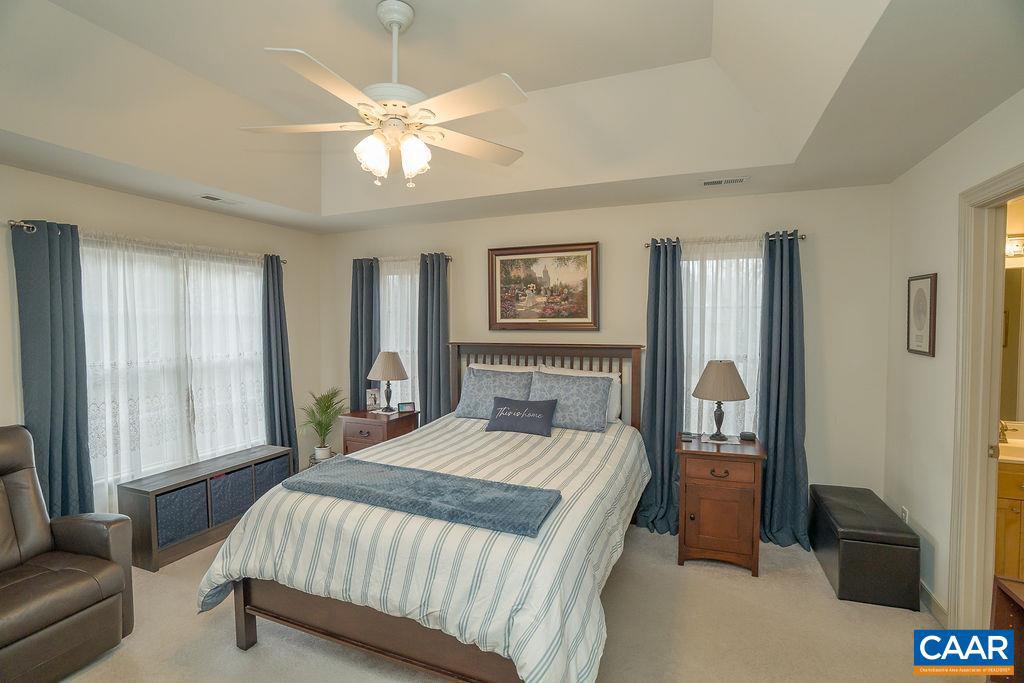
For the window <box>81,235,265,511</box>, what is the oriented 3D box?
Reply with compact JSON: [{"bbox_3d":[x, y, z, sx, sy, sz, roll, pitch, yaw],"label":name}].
[{"bbox_3d":[-2.460,0.310,3.523,0.099,2.043,1.403,1,3,22],"label":"window"}]

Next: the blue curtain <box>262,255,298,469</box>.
[{"bbox_3d":[-2.125,0.274,4.196,0.206,2.112,0.358,1,3,22],"label":"blue curtain"}]

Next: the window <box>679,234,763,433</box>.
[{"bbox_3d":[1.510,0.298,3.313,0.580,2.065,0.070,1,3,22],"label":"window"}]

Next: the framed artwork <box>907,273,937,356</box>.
[{"bbox_3d":[2.273,-0.146,2.539,0.024,0.442,0.320,1,3,22],"label":"framed artwork"}]

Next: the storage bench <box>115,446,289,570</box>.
[{"bbox_3d":[-2.128,1.130,3.274,0.335,0.490,0.996,1,3,22],"label":"storage bench"}]

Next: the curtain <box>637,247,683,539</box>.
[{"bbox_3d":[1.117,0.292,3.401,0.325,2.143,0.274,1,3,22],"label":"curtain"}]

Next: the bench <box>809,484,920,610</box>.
[{"bbox_3d":[2.092,1.197,2.751,0.369,0.393,0.750,1,3,22],"label":"bench"}]

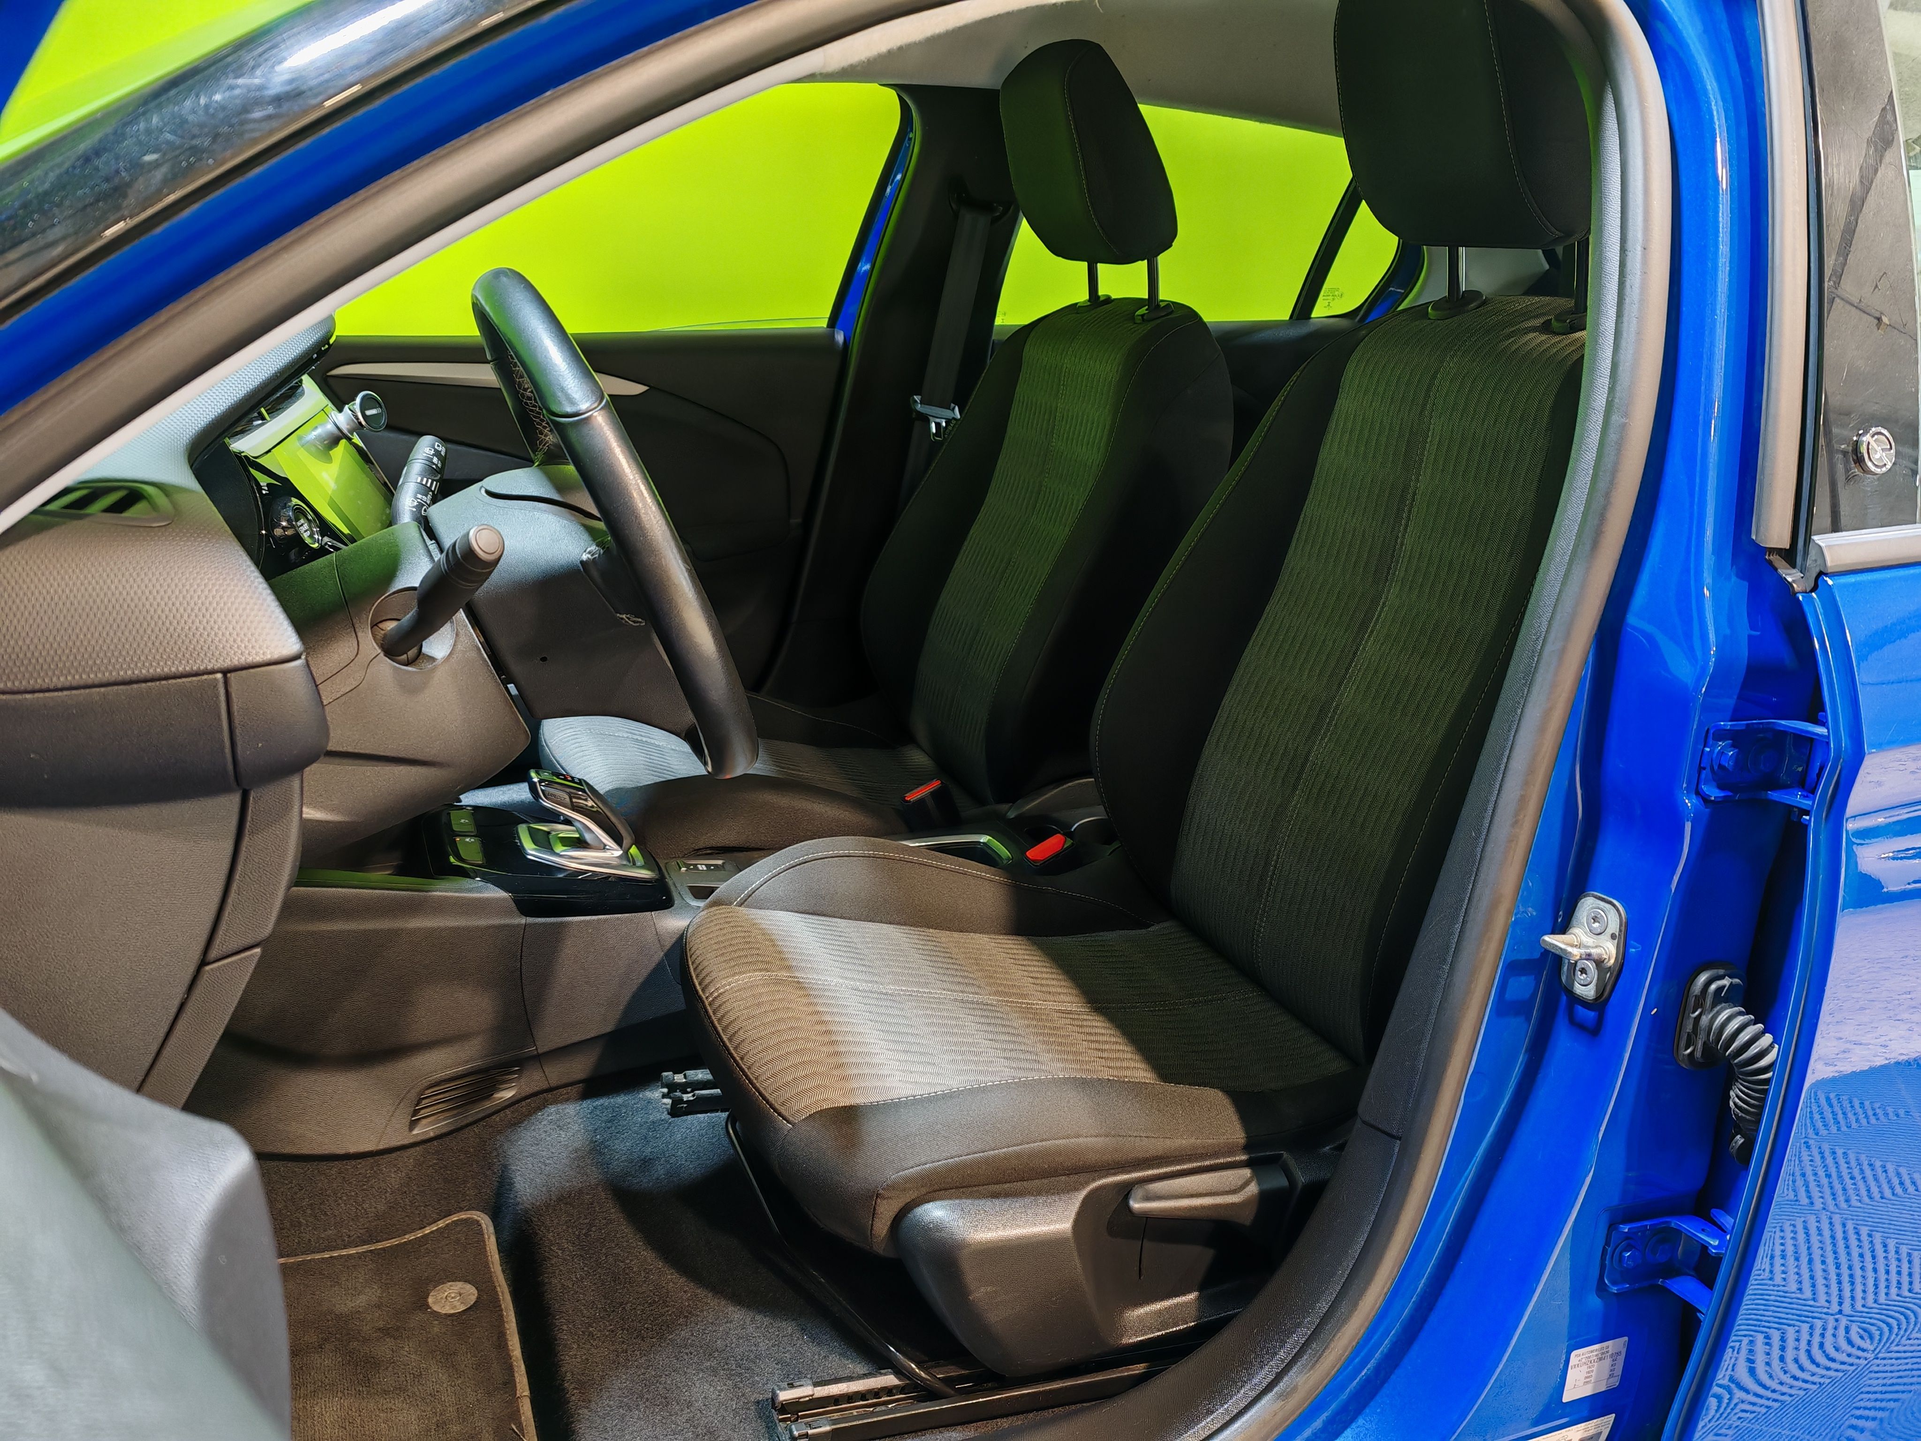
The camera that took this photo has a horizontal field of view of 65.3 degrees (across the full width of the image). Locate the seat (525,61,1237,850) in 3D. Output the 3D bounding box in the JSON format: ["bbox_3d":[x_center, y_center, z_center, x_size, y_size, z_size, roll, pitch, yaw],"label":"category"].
[{"bbox_3d":[-0.101,-0.283,1.764,0.810,1.000,0.530,-5,19,-21],"label":"seat"}]

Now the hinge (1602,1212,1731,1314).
[{"bbox_3d":[0.450,0.345,0.942,0.075,0.054,0.052,-5,19,-21],"label":"hinge"}]

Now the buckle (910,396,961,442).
[{"bbox_3d":[-0.034,-0.402,1.998,0.066,0.054,0.020,8,14,-25],"label":"buckle"}]

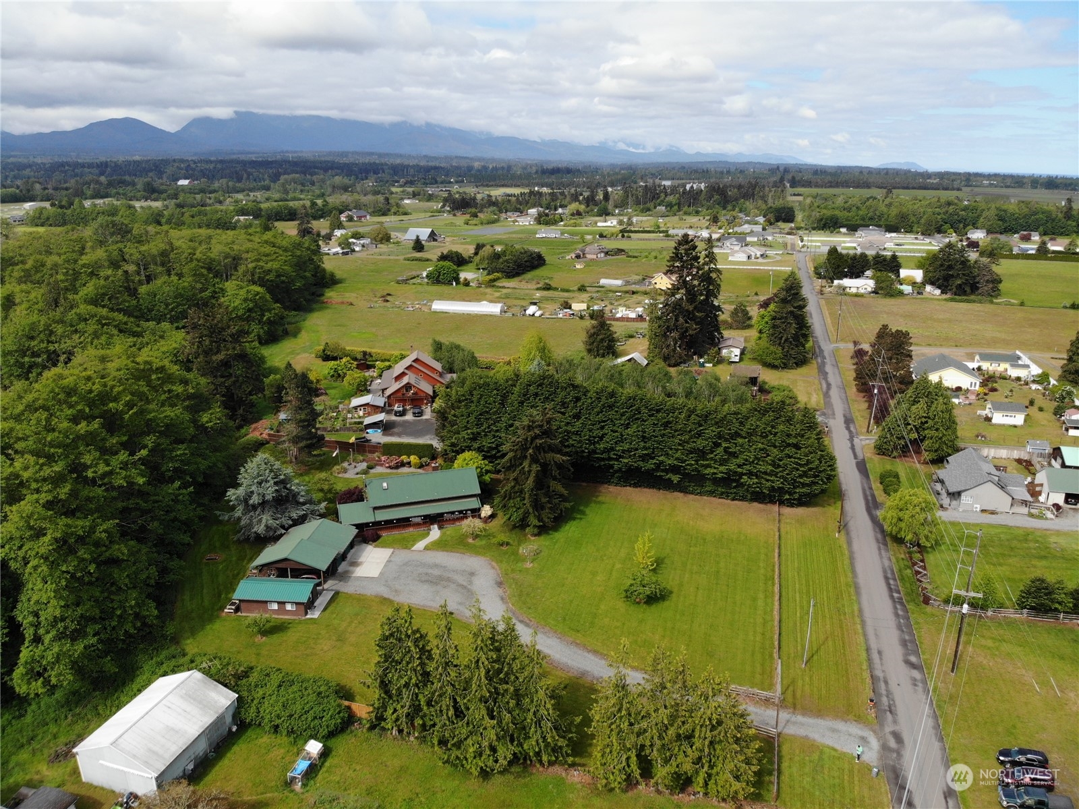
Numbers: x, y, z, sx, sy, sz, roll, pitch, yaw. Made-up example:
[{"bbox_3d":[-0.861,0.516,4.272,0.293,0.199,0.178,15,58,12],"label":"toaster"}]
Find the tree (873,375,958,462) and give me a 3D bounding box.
[{"bbox_3d":[75.984,1.999,149.808,14.600,15.700,14.600,1,18,0],"label":"tree"}]

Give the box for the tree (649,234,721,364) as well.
[{"bbox_3d":[41.890,-28.832,210.479,20.000,36.500,20.000,1,18,0],"label":"tree"}]

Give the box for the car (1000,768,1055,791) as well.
[{"bbox_3d":[47.435,36.449,72.757,4.620,1.700,1.850,5,18,12],"label":"car"}]

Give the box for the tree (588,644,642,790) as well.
[{"bbox_3d":[7.119,28.192,67.905,5.200,14.800,5.200,1,18,0],"label":"tree"}]

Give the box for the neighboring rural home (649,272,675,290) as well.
[{"bbox_3d":[56.158,-55.382,329.960,11.200,7.400,13.500,6,18,17],"label":"neighboring rural home"}]

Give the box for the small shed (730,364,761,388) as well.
[{"bbox_3d":[50.534,-6.696,182.136,6.800,3.500,6.200,5,18,16],"label":"small shed"}]

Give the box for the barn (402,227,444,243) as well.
[{"bbox_3d":[-81.887,-117.084,517.886,18.037,8.385,16.575,5,18,16],"label":"barn"}]

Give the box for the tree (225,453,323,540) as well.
[{"bbox_3d":[-41.736,13.432,116.889,14.800,11.900,14.800,1,18,0],"label":"tree"}]

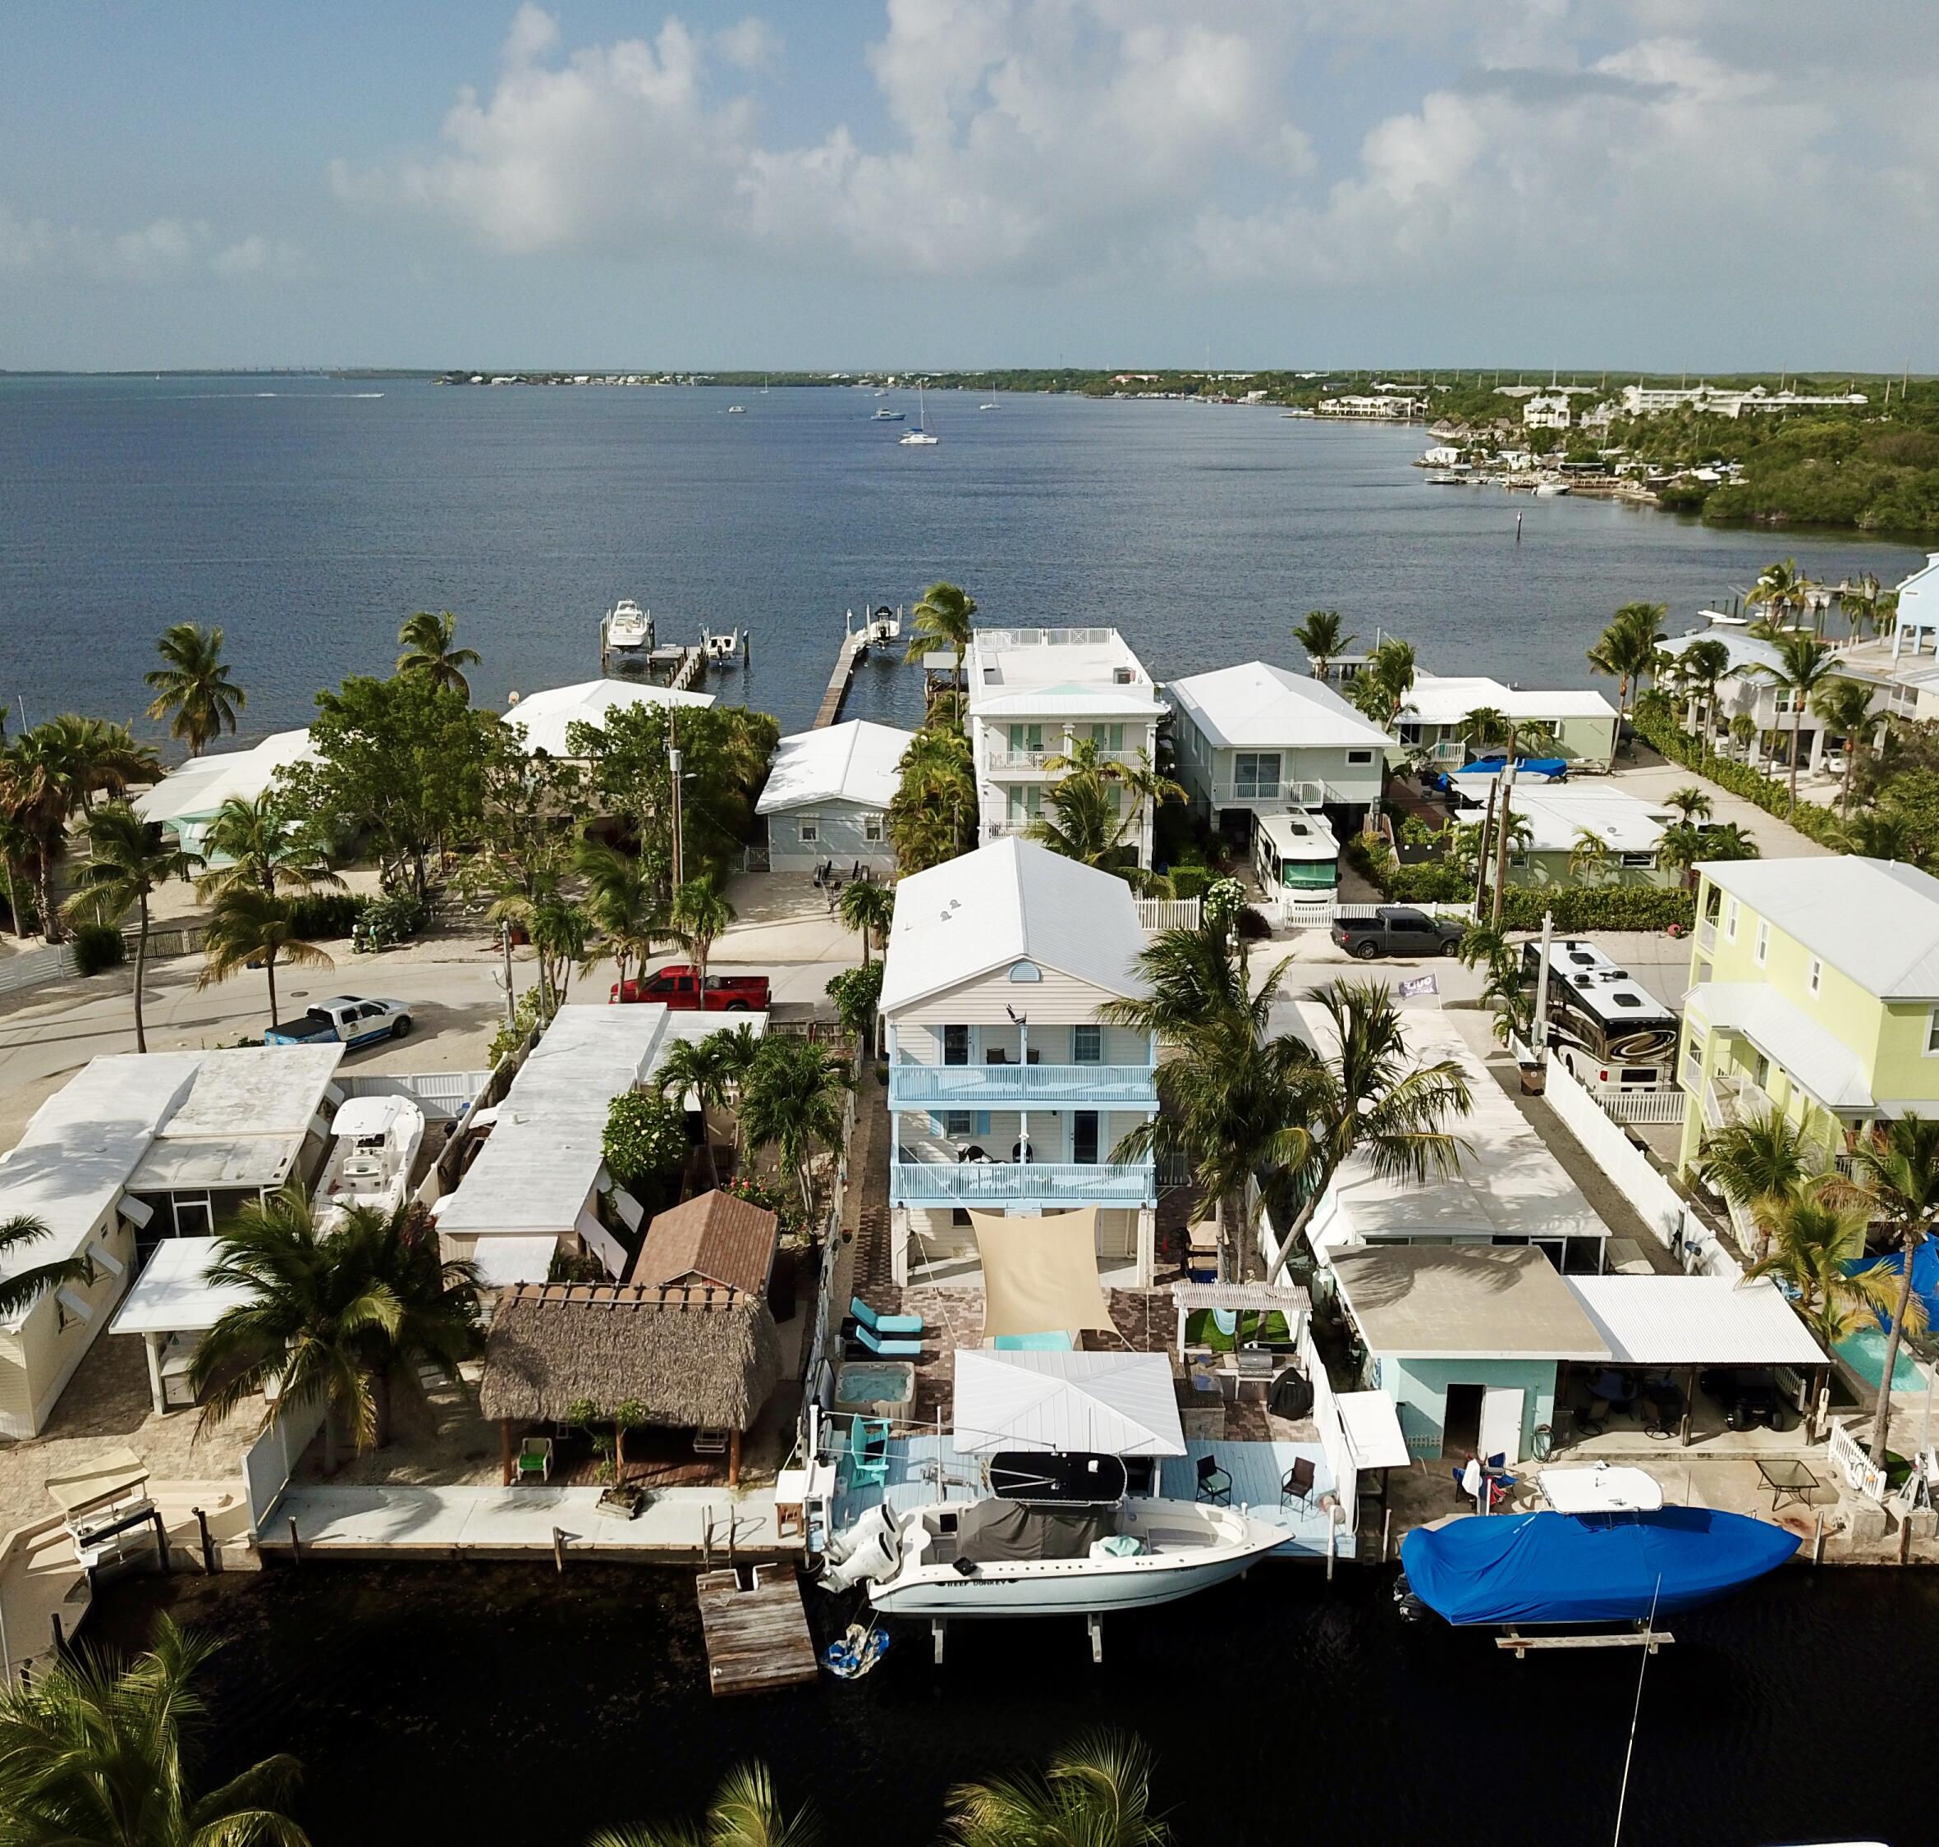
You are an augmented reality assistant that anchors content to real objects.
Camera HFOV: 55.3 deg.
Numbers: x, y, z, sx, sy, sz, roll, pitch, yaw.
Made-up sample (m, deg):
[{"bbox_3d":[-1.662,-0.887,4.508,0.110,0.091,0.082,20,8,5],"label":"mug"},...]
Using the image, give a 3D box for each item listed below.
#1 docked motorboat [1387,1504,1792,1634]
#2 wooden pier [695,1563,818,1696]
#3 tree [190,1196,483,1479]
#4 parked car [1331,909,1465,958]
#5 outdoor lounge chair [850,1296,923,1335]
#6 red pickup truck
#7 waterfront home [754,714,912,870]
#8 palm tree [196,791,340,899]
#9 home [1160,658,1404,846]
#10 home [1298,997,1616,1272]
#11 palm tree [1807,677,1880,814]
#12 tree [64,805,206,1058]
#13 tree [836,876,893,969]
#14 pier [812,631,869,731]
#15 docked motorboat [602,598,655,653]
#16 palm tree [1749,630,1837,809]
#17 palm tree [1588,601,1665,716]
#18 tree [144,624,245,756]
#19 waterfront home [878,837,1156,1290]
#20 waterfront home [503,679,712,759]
[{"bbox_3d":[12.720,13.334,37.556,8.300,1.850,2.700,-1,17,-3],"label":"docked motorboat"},{"bbox_3d":[-4.380,14.499,37.988,2.030,0.380,3.520,-4,17,-13],"label":"wooden pier"},{"bbox_3d":[-14.200,9.420,42.074,6.400,6.600,6.200,0,17,0],"label":"tree"},{"bbox_3d":[18.770,0.305,80.316,5.900,1.930,2.050,-1,17,-5],"label":"parked car"},{"bbox_3d":[-2.180,10.406,48.444,1.950,0.900,0.720,0,17,0],"label":"outdoor lounge chair"},{"bbox_3d":[-10.850,2.587,72.700,6.000,1.930,2.050,0,17,0],"label":"red pickup truck"},{"bbox_3d":[-6.600,-7.102,101.221,8.600,4.300,18.500,0,17,-1],"label":"waterfront home"},{"bbox_3d":[-32.628,-3.118,86.507,6.624,6.226,6.624,0,17,0],"label":"palm tree"},{"bbox_3d":[17.400,-9.648,104.872,9.400,8.400,19.800,0,17,0],"label":"home"},{"bbox_3d":[13.792,6.947,58.242,6.419,3.200,18.355,0,17,0],"label":"home"},{"bbox_3d":[48.200,-9.391,101.892,4.400,8.300,4.400,0,17,0],"label":"palm tree"},{"bbox_3d":[-30.738,0.313,68.647,5.158,9.925,5.158,0,17,0],"label":"tree"},{"bbox_3d":[-4.250,0.256,76.492,2.600,4.400,2.600,0,17,0],"label":"tree"},{"bbox_3d":[-10.650,-19.432,150.243,1.600,1.300,50.000,0,17,-1],"label":"pier"},{"bbox_3d":[-30.630,-27.087,166.855,3.200,3.532,9.300,-1,17,-3],"label":"docked motorboat"},{"bbox_3d":[46.100,-11.280,104.039,5.000,10.500,5.000,0,17,0],"label":"palm tree"},{"bbox_3d":[41.942,-15.177,118.847,5.158,10.729,5.158,0,17,0],"label":"palm tree"},{"bbox_3d":[-47.482,-13.411,114.136,6.134,10.056,6.134,0,17,0],"label":"tree"},{"bbox_3d":[1.500,3.638,57.804,7.900,10.100,13.600,0,17,0],"label":"waterfront home"},{"bbox_3d":[-21.400,-9.477,106.386,11.600,7.200,19.000,0,17,-1],"label":"waterfront home"}]

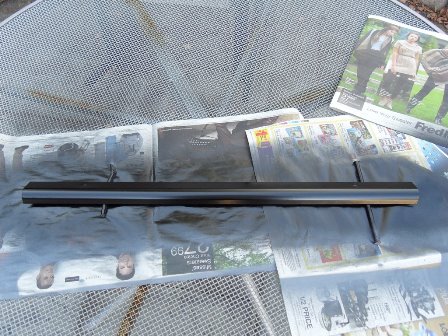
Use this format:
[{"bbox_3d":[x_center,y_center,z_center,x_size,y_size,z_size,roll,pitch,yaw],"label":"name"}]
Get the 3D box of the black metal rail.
[{"bbox_3d":[-0.005,0.037,0.569,0.612,0.018,0.038,0,62,1],"label":"black metal rail"}]

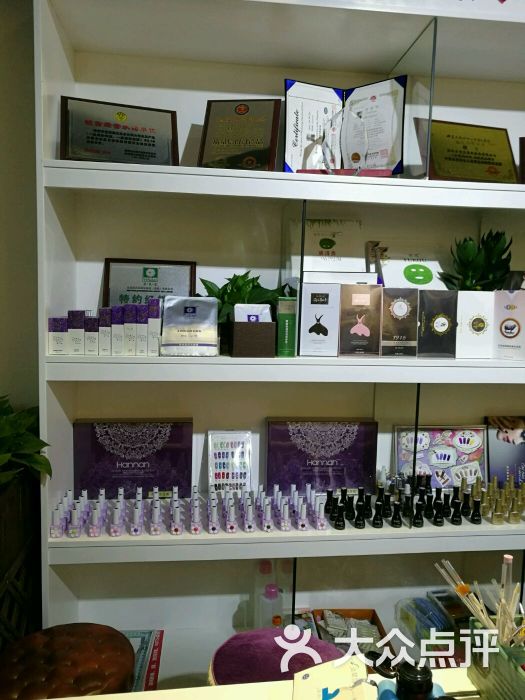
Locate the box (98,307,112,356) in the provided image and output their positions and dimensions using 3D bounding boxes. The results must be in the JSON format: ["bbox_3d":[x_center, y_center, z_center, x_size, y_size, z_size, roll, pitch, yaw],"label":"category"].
[{"bbox_3d":[-0.399,-0.046,1.399,0.031,0.120,0.032,1,6,-7],"label":"box"}]

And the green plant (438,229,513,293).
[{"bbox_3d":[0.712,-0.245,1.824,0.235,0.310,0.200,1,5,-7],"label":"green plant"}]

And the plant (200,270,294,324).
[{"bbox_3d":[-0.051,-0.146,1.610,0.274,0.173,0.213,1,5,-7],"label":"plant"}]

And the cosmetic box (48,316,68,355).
[{"bbox_3d":[-0.572,-0.038,1.548,0.053,0.103,0.050,1,5,-7],"label":"cosmetic box"}]

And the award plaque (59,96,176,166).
[{"bbox_3d":[-0.406,-0.605,1.570,0.326,0.237,0.018,0,-17,-18],"label":"award plaque"}]

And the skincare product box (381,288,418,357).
[{"bbox_3d":[0.404,-0.081,1.633,0.108,0.201,0.045,1,5,-7],"label":"skincare product box"}]

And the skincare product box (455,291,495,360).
[{"bbox_3d":[0.603,-0.073,1.575,0.106,0.195,0.045,1,5,-7],"label":"skincare product box"}]

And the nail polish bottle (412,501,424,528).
[{"bbox_3d":[0.488,0.509,1.699,0.031,0.079,0.030,1,5,-7],"label":"nail polish bottle"}]

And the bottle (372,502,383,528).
[{"bbox_3d":[0.330,0.473,1.571,0.030,0.070,0.030,1,5,-7],"label":"bottle"}]

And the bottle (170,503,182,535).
[{"bbox_3d":[-0.249,0.492,1.584,0.033,0.074,0.033,1,5,-7],"label":"bottle"}]

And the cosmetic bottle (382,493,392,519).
[{"bbox_3d":[0.397,0.494,1.732,0.032,0.074,0.032,1,5,-7],"label":"cosmetic bottle"}]

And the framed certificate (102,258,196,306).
[{"bbox_3d":[-0.339,-0.141,1.647,0.271,0.267,0.015,1,-12,-7],"label":"framed certificate"}]

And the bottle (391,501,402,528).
[{"bbox_3d":[0.410,0.500,1.664,0.033,0.074,0.033,1,5,-7],"label":"bottle"}]

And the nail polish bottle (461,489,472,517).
[{"bbox_3d":[0.629,0.475,1.684,0.029,0.067,0.029,1,5,-7],"label":"nail polish bottle"}]

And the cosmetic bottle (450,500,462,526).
[{"bbox_3d":[0.568,0.474,1.597,0.029,0.070,0.028,1,6,-7],"label":"cosmetic bottle"}]

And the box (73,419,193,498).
[{"bbox_3d":[-0.430,0.370,1.838,0.383,0.265,0.046,1,5,-7],"label":"box"}]

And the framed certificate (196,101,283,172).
[{"bbox_3d":[-0.059,-0.578,1.493,0.208,0.268,0.022,2,-24,6],"label":"framed certificate"}]

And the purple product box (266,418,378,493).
[{"bbox_3d":[0.213,0.384,1.974,0.399,0.267,0.061,1,5,-7],"label":"purple product box"}]

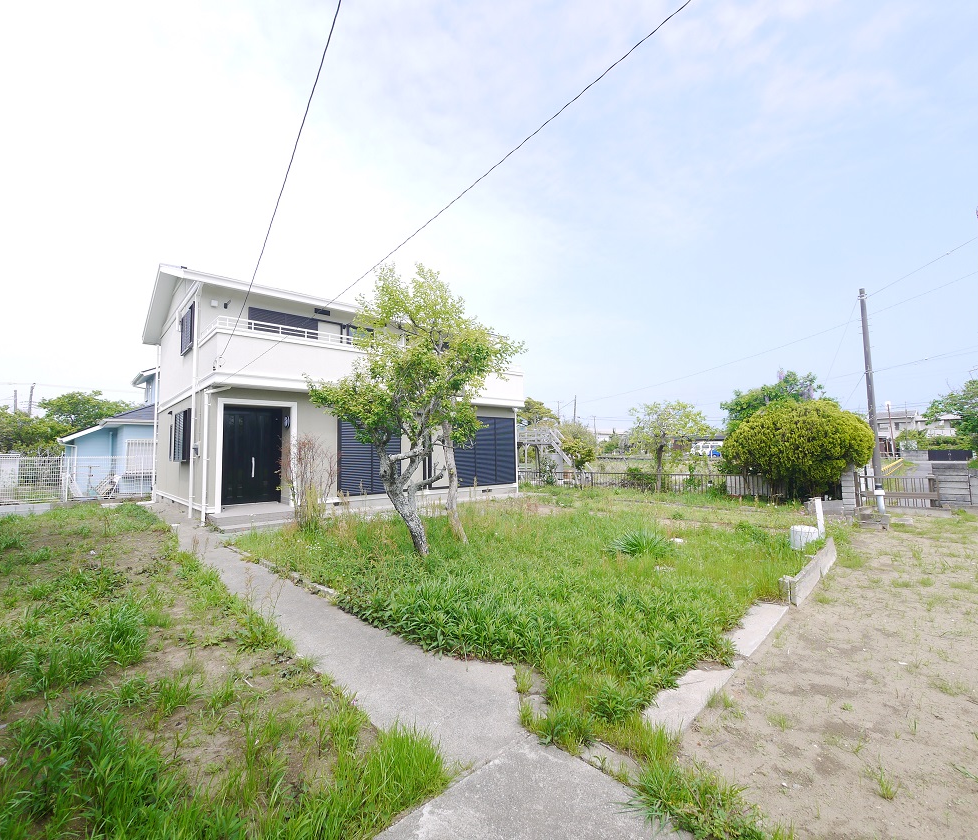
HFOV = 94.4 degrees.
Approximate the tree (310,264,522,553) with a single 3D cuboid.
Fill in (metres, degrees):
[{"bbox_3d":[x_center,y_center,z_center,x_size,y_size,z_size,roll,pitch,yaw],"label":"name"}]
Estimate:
[{"bbox_3d":[-1.103,-0.163,6.800,3.141,4.329,2.800,0,-4,-9],"label":"tree"}]

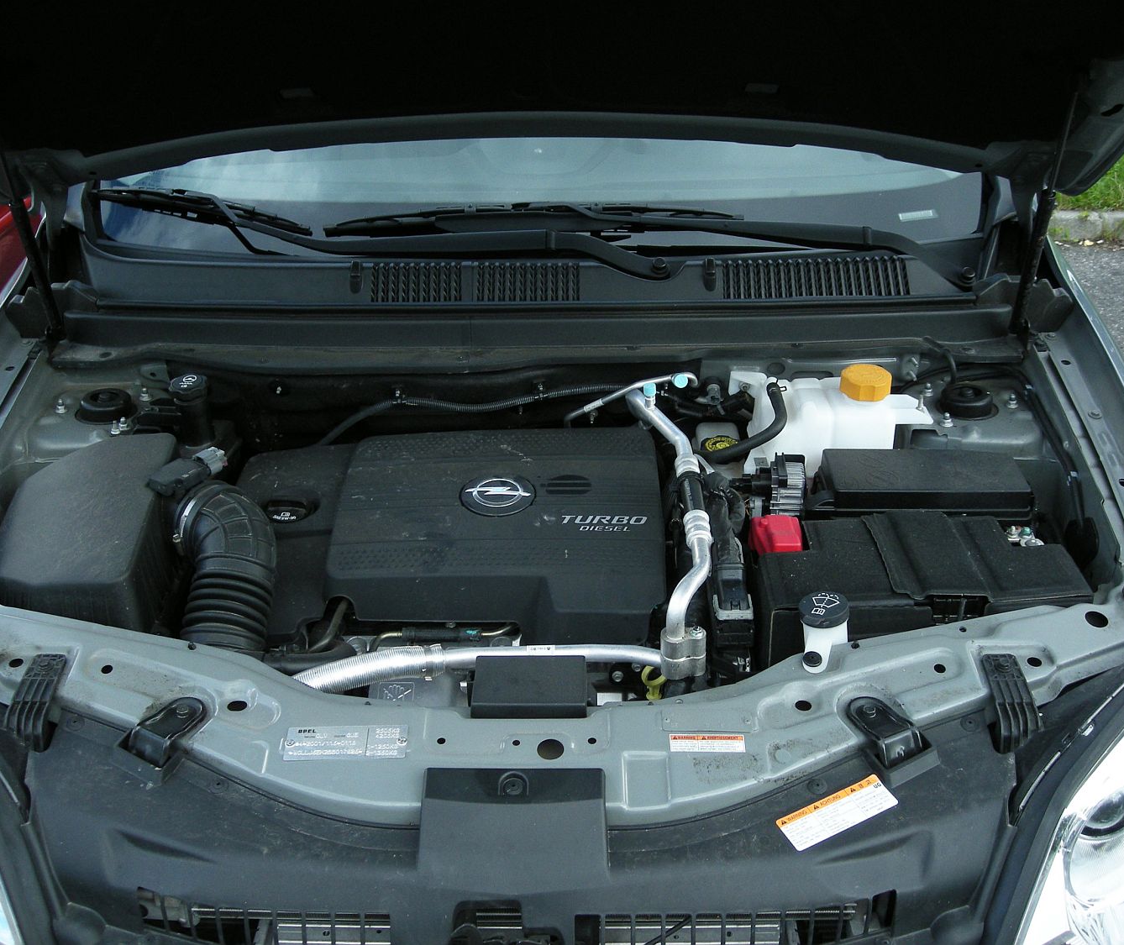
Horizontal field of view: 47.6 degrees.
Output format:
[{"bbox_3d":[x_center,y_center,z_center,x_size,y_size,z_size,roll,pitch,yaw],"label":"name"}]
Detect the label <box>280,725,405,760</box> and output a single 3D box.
[{"bbox_3d":[-0.198,0.248,1.170,0.110,0.002,0.039,-1,38,-2],"label":"label"}]

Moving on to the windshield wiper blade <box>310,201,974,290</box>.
[{"bbox_3d":[0.117,-0.326,1.814,0.930,0.075,0.100,0,33,0],"label":"windshield wiper blade"}]

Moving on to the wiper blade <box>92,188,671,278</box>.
[{"bbox_3d":[-0.295,-0.358,1.865,0.890,0.060,0.110,7,33,11],"label":"wiper blade"}]

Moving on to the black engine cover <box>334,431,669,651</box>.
[{"bbox_3d":[-0.072,0.065,1.458,0.365,0.100,0.340,0,33,0],"label":"black engine cover"}]

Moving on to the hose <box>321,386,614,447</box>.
[{"bbox_3d":[-0.125,-0.079,1.711,0.400,0.065,0.100,0,33,0],"label":"hose"}]

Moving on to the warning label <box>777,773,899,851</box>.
[{"bbox_3d":[0.249,0.305,1.145,0.109,0.002,0.034,-20,46,-20],"label":"warning label"}]

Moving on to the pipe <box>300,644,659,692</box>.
[{"bbox_3d":[-0.080,0.192,1.258,0.370,0.045,0.065,-3,33,-4],"label":"pipe"}]

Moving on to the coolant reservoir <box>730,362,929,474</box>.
[{"bbox_3d":[0.342,-0.060,1.639,0.250,0.190,0.165,0,33,0],"label":"coolant reservoir"}]

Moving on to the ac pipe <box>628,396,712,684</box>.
[{"bbox_3d":[0.119,0.049,1.454,0.080,0.100,0.470,0,33,0],"label":"ac pipe"}]

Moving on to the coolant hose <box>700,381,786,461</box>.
[{"bbox_3d":[0.226,-0.057,1.594,0.110,0.080,0.100,0,33,0],"label":"coolant hose"}]

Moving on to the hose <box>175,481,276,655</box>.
[{"bbox_3d":[-0.372,0.116,1.413,0.120,0.145,0.240,0,33,0],"label":"hose"}]

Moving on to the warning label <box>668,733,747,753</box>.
[{"bbox_3d":[0.134,0.249,1.170,0.070,0.002,0.020,2,38,3],"label":"warning label"}]

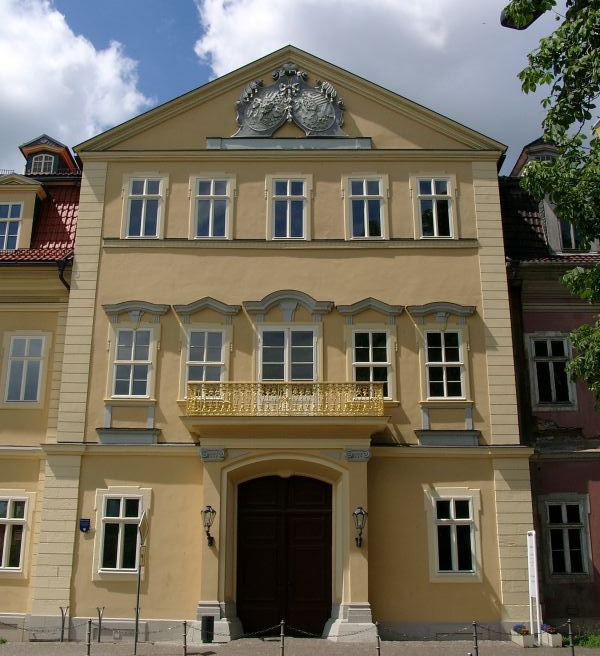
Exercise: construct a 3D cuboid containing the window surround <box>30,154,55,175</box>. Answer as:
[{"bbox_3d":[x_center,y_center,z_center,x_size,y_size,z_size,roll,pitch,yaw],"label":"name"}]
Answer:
[{"bbox_3d":[-9.634,-6.070,29.436,0.832,0.956,0.120,0,-16,1],"label":"window surround"}]

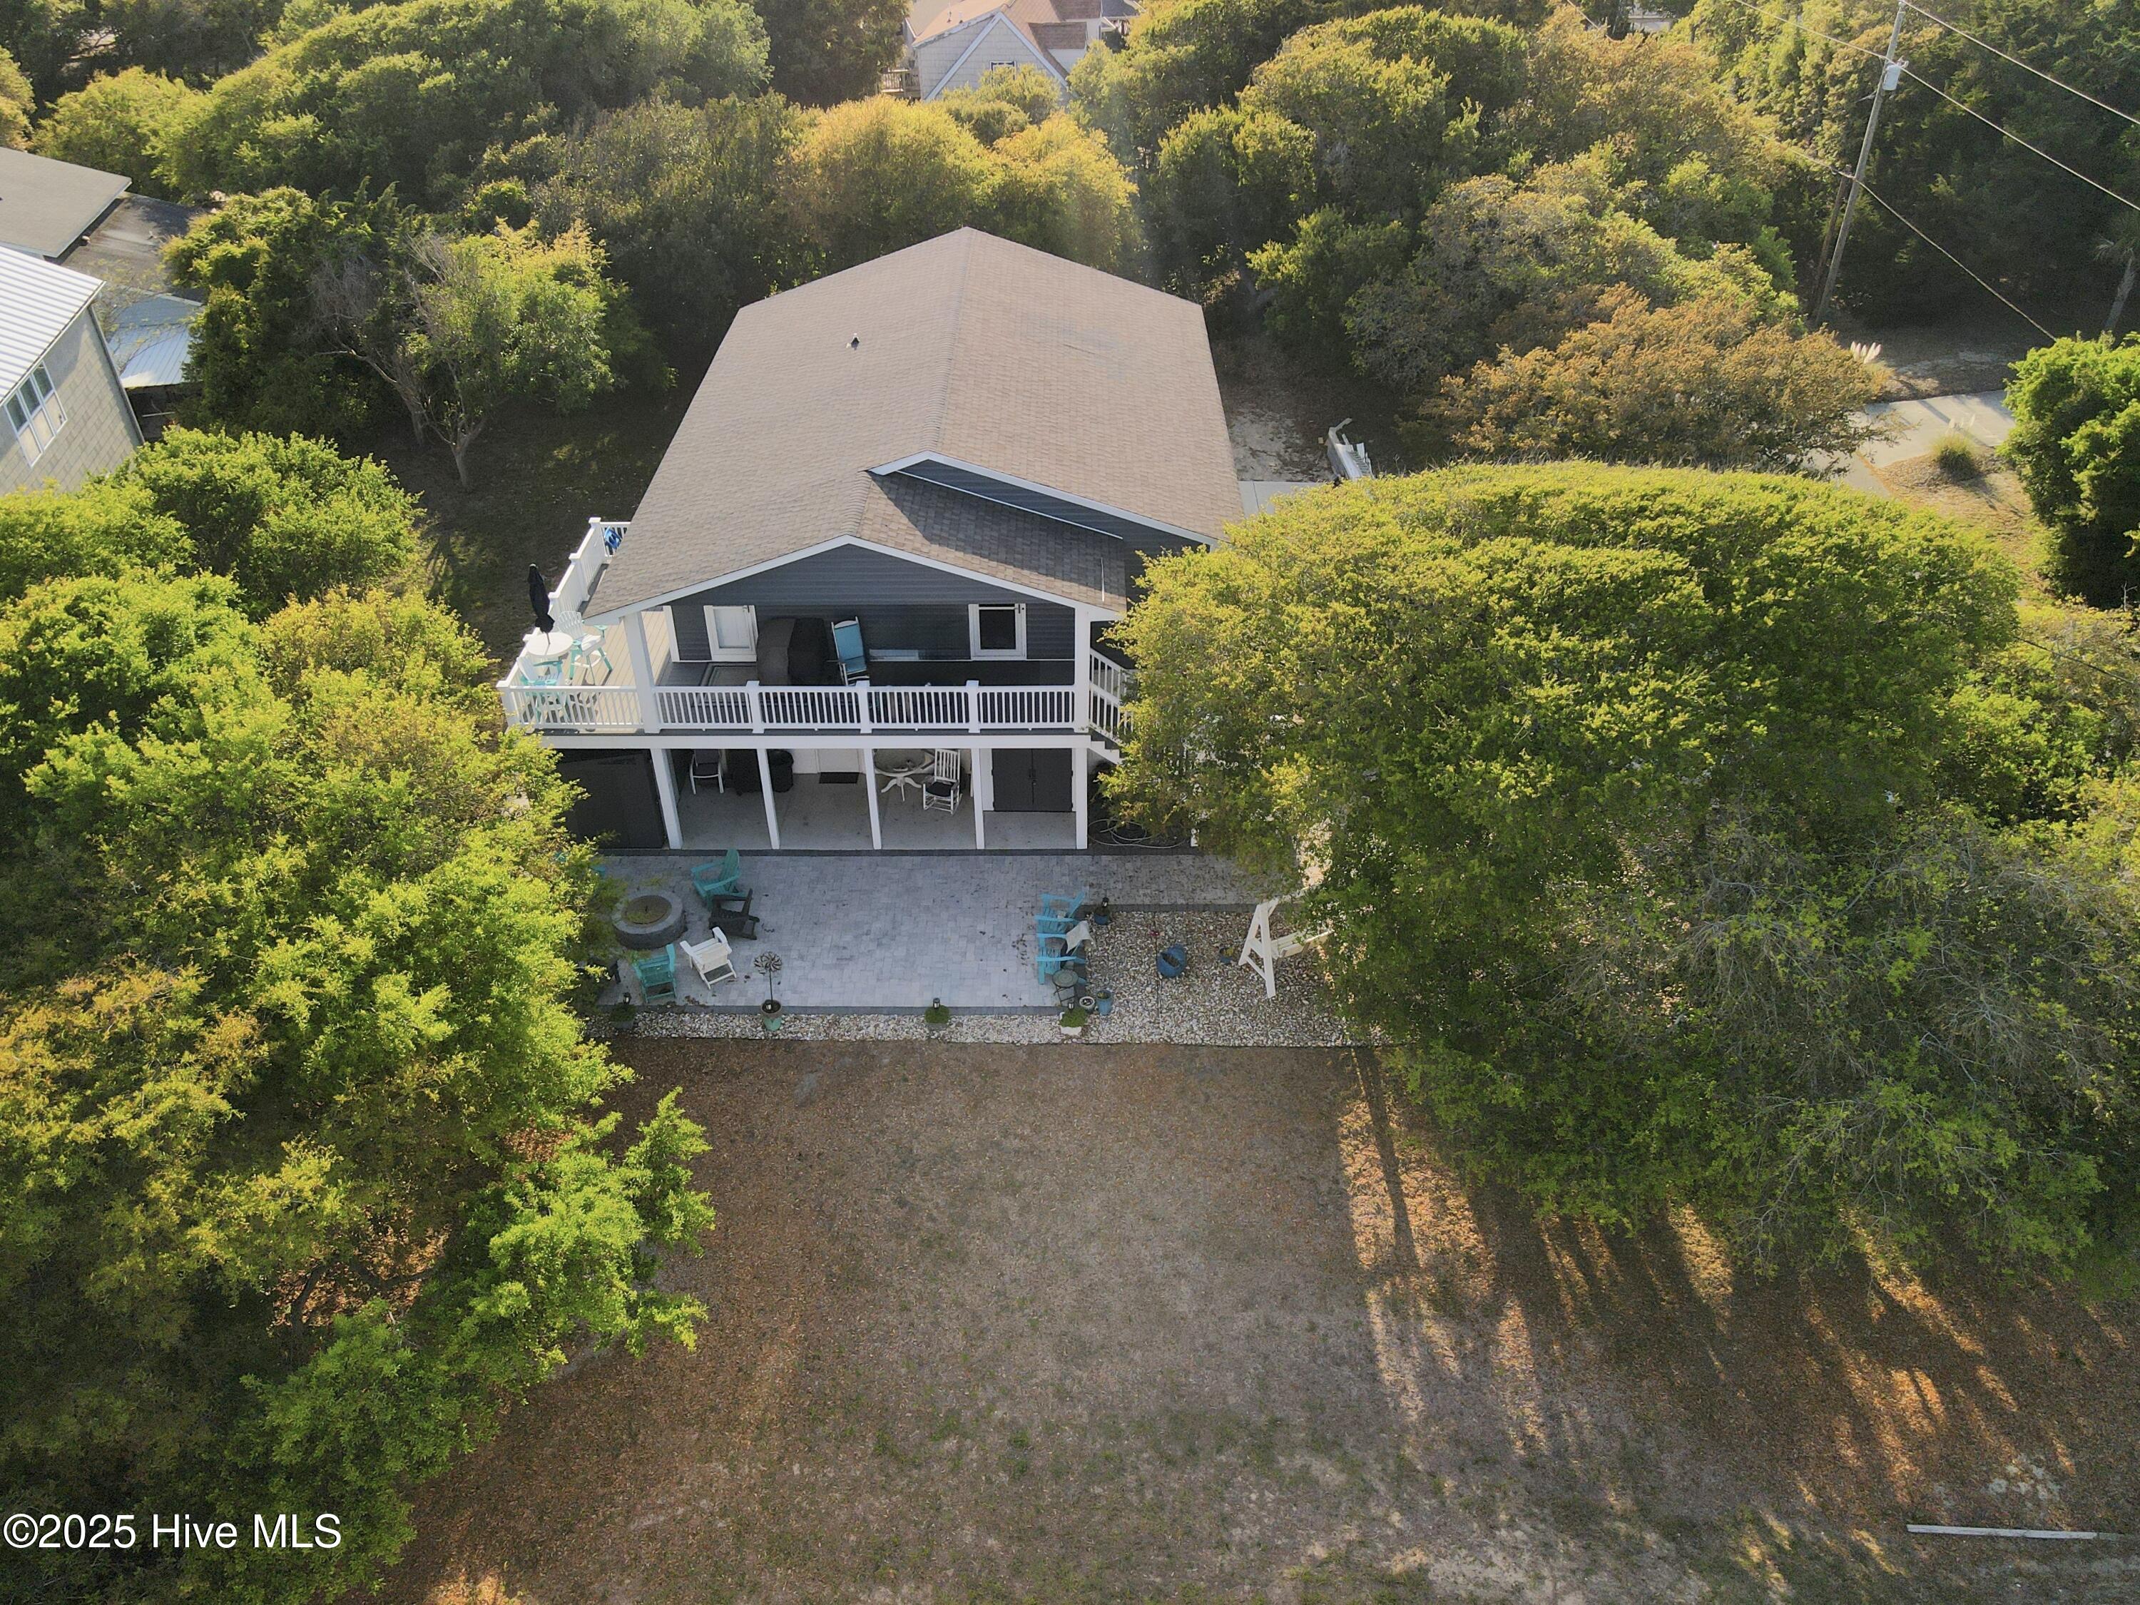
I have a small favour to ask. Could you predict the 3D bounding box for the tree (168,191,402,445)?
[{"bbox_3d":[-20.933,-13.054,39.681,6.400,6.110,6.110,0,39,0],"label":"tree"}]

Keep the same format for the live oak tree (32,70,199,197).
[{"bbox_3d":[-34.339,-23.610,53.591,6.100,5.170,6.110,0,39,0],"label":"live oak tree"}]

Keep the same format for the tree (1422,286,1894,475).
[{"bbox_3d":[14.286,-9.798,36.409,10.970,5.080,8.460,0,39,0],"label":"tree"}]

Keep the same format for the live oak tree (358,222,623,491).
[{"bbox_3d":[-13.930,-10.851,36.704,6.500,6.390,6.300,0,39,0],"label":"live oak tree"}]

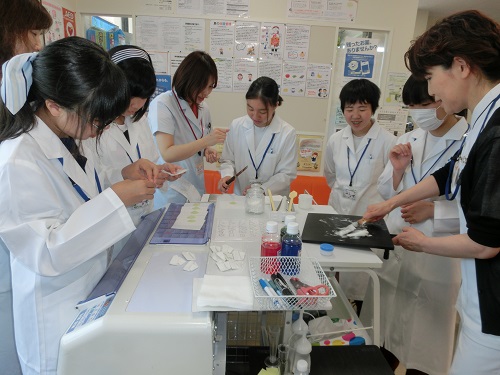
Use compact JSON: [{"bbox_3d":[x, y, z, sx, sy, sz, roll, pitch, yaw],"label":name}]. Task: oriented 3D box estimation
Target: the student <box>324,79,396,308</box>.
[{"bbox_3d":[0.541,0.203,1.820,0.400,1.480,0.290,9,16,23],"label":"student"}]

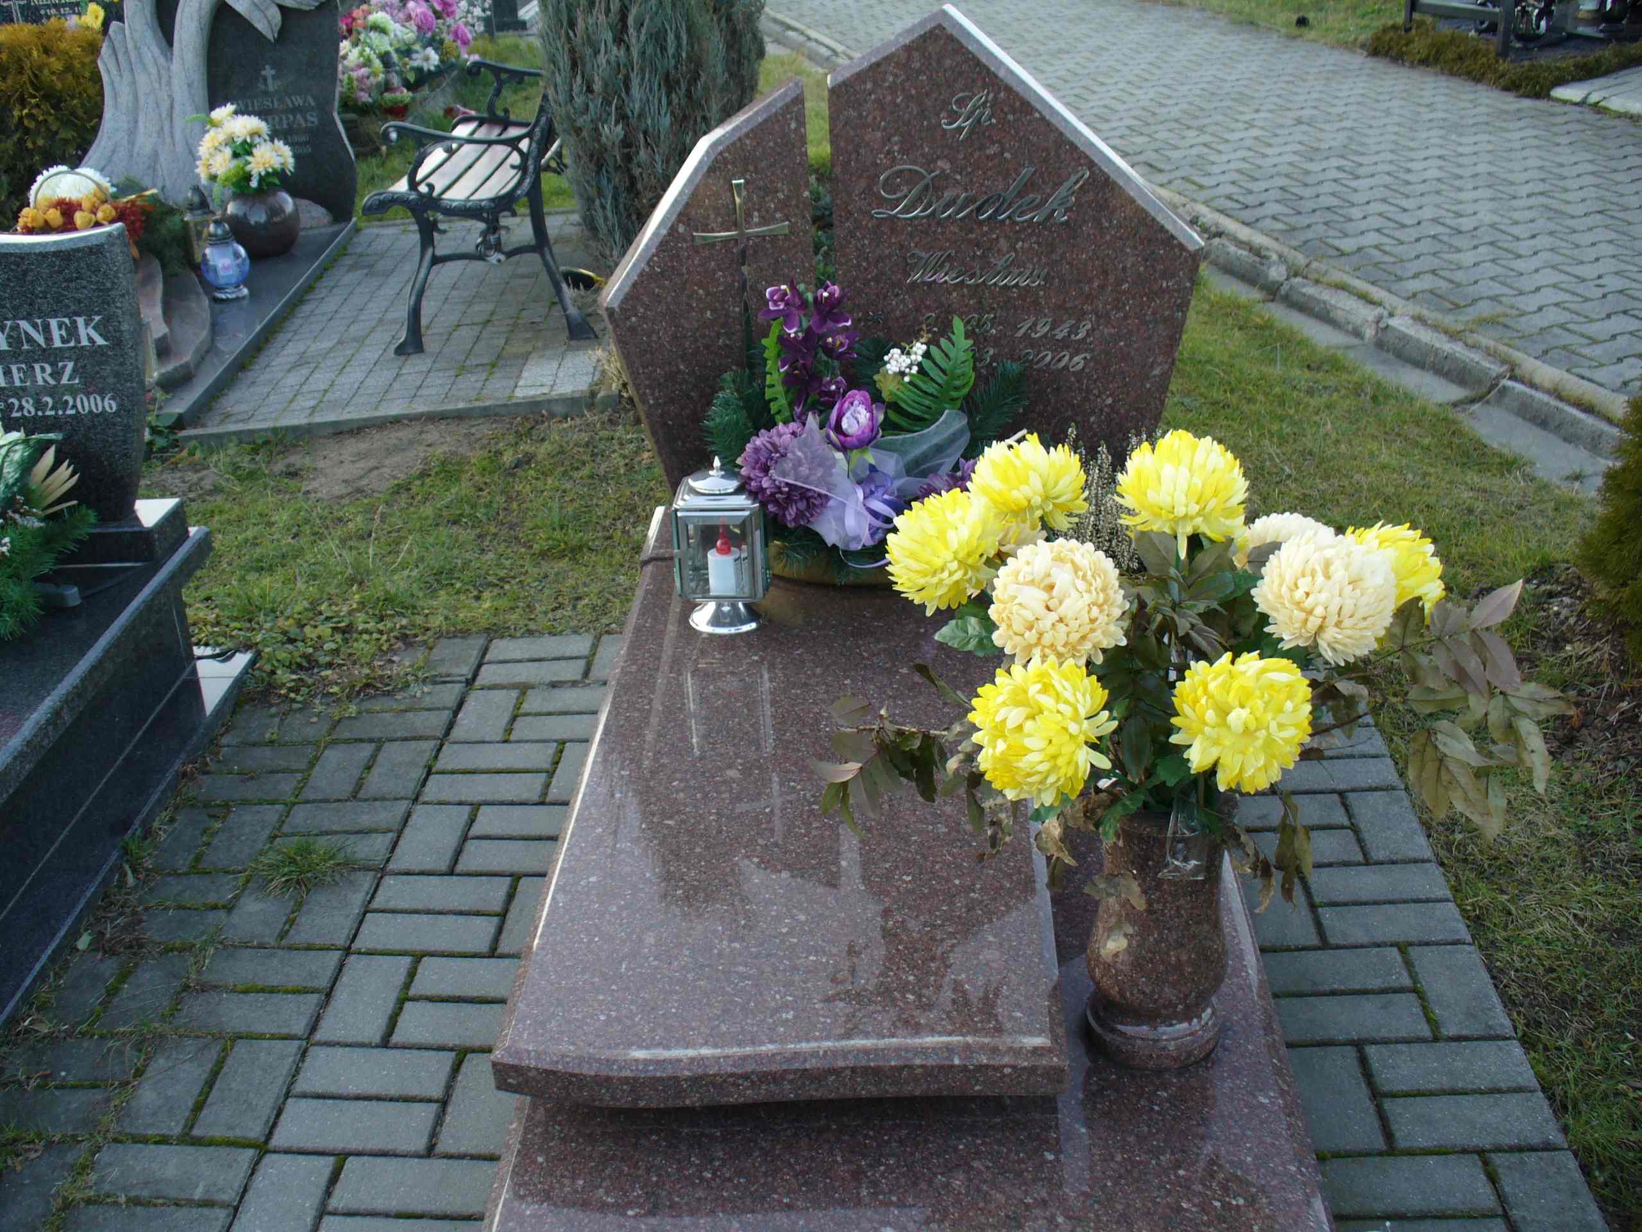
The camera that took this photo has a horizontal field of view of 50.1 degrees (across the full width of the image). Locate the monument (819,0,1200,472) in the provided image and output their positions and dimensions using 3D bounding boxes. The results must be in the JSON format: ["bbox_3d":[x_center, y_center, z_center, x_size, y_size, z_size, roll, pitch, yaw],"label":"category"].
[{"bbox_3d":[0.332,-0.570,3.027,0.625,0.925,0.080,0,26,3],"label":"monument"}]

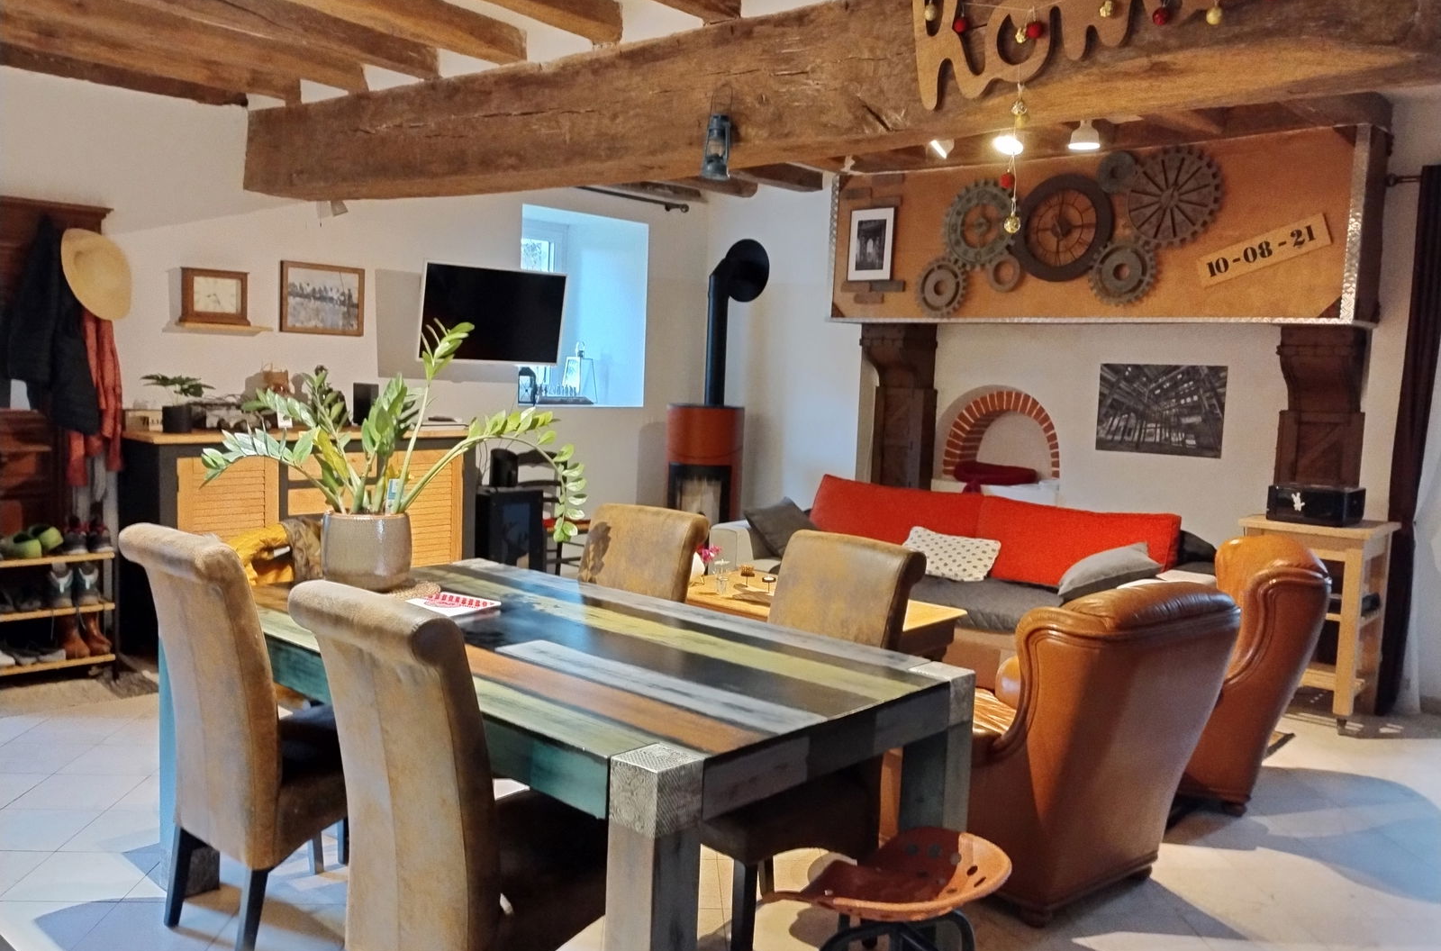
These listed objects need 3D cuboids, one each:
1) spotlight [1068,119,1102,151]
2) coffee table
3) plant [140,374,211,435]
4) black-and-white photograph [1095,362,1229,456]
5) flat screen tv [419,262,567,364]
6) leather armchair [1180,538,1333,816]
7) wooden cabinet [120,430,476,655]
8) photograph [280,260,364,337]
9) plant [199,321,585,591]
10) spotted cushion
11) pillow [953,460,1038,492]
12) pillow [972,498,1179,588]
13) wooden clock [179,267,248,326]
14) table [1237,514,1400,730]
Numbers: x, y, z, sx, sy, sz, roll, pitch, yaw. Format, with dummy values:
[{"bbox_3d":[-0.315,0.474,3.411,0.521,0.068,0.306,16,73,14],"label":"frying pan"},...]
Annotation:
[{"bbox_3d":[1.281,-1.201,4.100,0.107,0.125,0.107,6,6,37],"label":"spotlight"},{"bbox_3d":[0.299,0.744,4.857,1.220,0.460,0.700,7,7,42],"label":"coffee table"},{"bbox_3d":[-2.593,-0.341,5.560,0.305,0.280,0.305,7,7,42],"label":"plant"},{"bbox_3d":[2.451,-0.365,6.492,0.700,0.498,0.020,6,7,39],"label":"black-and-white photograph"},{"bbox_3d":[-1.317,-0.927,6.770,0.953,0.552,0.055,-2,16,-44],"label":"flat screen tv"},{"bbox_3d":[1.684,0.645,4.206,0.830,0.920,0.740,4,5,22],"label":"leather armchair"},{"bbox_3d":[-2.174,0.279,6.236,0.450,1.010,1.849,6,6,40],"label":"wooden cabinet"},{"bbox_3d":[-2.159,-0.957,6.371,0.030,0.372,0.478,7,7,42],"label":"photograph"},{"bbox_3d":[-0.904,-0.063,3.303,1.054,0.740,0.720,1,5,-17],"label":"plant"},{"bbox_3d":[1.090,0.381,5.620,0.480,0.265,0.120,7,-29,42],"label":"spotted cushion"},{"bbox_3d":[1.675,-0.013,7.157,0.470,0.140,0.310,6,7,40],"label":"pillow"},{"bbox_3d":[1.750,0.354,5.880,1.010,0.440,0.170,6,-9,37],"label":"pillow"},{"bbox_3d":[-2.526,-0.887,5.830,0.085,0.265,0.337,6,6,40],"label":"wooden clock"},{"bbox_3d":[2.604,0.616,5.132,0.505,0.845,0.560,7,7,41],"label":"table"}]

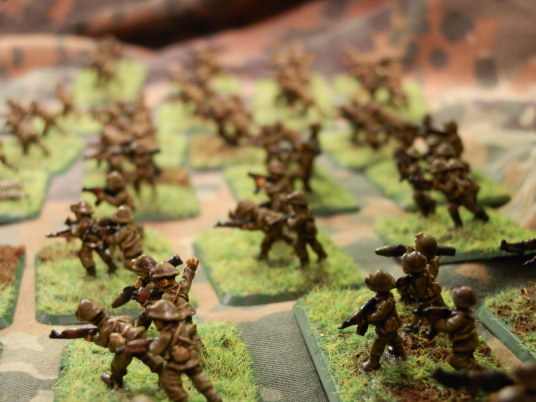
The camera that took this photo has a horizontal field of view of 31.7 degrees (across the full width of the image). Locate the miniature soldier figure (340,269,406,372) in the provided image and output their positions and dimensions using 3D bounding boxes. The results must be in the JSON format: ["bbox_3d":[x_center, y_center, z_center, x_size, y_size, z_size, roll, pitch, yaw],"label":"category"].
[{"bbox_3d":[0.017,0.019,0.152,0.012,0.016,0.008,-5,15,-14],"label":"miniature soldier figure"}]

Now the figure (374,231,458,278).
[{"bbox_3d":[0.028,0.014,0.181,0.015,0.017,0.009,-1,15,0],"label":"figure"}]

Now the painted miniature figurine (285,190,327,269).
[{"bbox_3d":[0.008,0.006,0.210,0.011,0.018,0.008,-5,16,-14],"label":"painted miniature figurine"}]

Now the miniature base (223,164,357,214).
[{"bbox_3d":[0.005,-0.004,0.279,0.032,0.004,0.050,-4,15,-8],"label":"miniature base"}]

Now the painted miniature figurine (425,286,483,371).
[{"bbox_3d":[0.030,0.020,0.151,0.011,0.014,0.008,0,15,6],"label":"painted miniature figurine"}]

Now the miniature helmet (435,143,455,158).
[{"bbox_3d":[0.045,-0.013,0.241,0.005,0.003,0.005,-1,15,0],"label":"miniature helmet"}]

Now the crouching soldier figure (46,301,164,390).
[{"bbox_3d":[-0.025,0.023,0.149,0.019,0.014,0.008,-4,15,-9],"label":"crouching soldier figure"}]

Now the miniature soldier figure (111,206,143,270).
[{"bbox_3d":[-0.031,0.009,0.205,0.010,0.017,0.008,1,15,7],"label":"miniature soldier figure"}]

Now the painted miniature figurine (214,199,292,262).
[{"bbox_3d":[-0.003,0.006,0.208,0.018,0.013,0.008,-3,15,-6],"label":"painted miniature figurine"}]

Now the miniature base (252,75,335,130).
[{"bbox_3d":[0.010,-0.042,0.389,0.032,0.004,0.050,-1,26,0],"label":"miniature base"}]

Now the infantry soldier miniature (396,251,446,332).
[{"bbox_3d":[0.027,0.016,0.166,0.009,0.015,0.008,11,20,40],"label":"infantry soldier miniature"}]

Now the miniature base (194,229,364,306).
[{"bbox_3d":[0.001,0.013,0.220,0.032,0.004,0.050,-5,16,-12],"label":"miniature base"}]

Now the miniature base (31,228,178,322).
[{"bbox_3d":[-0.036,0.016,0.213,0.032,0.004,0.050,-5,16,-13],"label":"miniature base"}]

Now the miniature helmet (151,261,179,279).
[{"bbox_3d":[-0.017,0.011,0.156,0.004,0.002,0.005,3,16,17],"label":"miniature helmet"}]

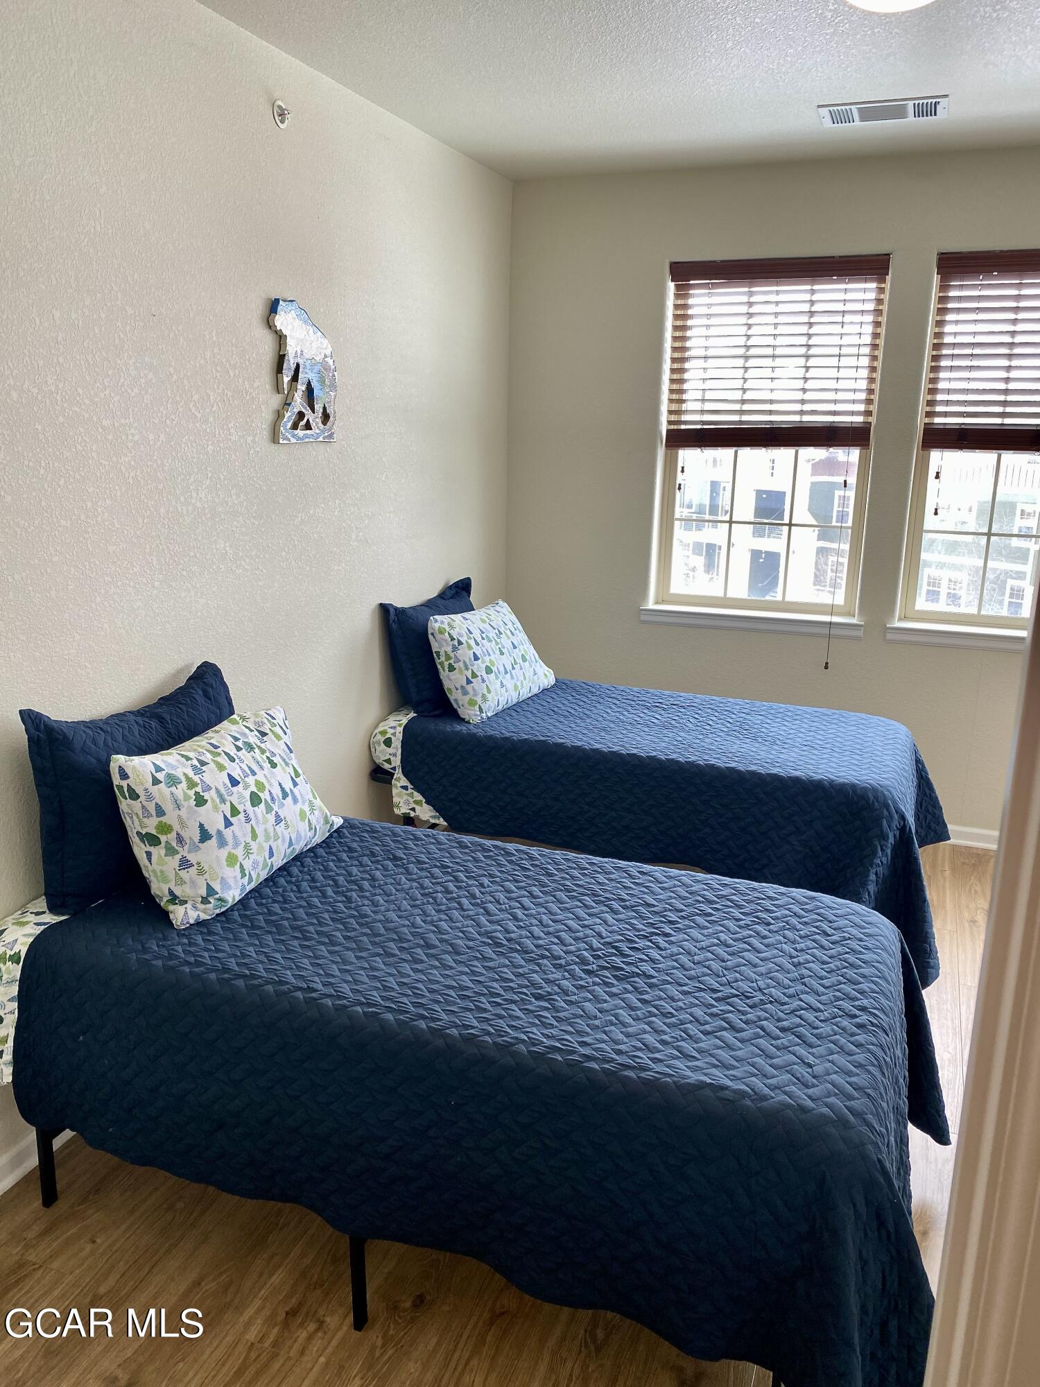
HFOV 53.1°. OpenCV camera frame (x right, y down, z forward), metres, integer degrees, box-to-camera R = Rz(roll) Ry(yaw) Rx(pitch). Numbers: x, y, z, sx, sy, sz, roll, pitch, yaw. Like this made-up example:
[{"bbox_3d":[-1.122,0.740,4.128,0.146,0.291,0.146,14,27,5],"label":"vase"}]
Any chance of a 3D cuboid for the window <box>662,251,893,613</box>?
[{"bbox_3d":[1.077,-1.109,4.596,0.919,1.501,0.100,7,16,20],"label":"window"}]

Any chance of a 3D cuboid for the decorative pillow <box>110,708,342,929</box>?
[{"bbox_3d":[-0.704,0.260,2.597,0.160,0.410,0.640,-22,3,28],"label":"decorative pillow"}]

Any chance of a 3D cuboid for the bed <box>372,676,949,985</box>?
[{"bbox_3d":[0.616,0.408,3.966,1.886,0.627,1.036,7,16,20],"label":"bed"}]

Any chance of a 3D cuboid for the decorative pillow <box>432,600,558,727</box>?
[{"bbox_3d":[-0.104,-0.164,4.234,0.160,0.430,0.660,-28,0,29],"label":"decorative pillow"}]

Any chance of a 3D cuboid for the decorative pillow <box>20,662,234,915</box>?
[{"bbox_3d":[-0.937,0.201,2.627,0.150,0.460,0.670,-1,13,25],"label":"decorative pillow"}]

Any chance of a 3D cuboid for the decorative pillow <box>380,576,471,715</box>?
[{"bbox_3d":[-0.296,-0.206,4.240,0.140,0.450,0.680,-7,10,28],"label":"decorative pillow"}]

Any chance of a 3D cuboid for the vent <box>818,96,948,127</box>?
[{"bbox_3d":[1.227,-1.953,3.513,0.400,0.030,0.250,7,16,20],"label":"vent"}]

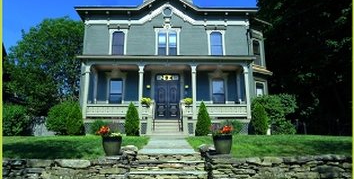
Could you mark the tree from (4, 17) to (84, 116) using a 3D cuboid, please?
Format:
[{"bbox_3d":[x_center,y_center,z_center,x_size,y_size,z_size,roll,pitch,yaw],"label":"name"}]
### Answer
[{"bbox_3d":[-13.653,-1.727,27.970,10.800,13.400,9.000,0,-12,0],"label":"tree"}]

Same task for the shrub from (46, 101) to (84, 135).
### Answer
[{"bbox_3d":[-6.835,1.763,16.289,2.329,2.145,2.200,0,-12,0],"label":"shrub"}]

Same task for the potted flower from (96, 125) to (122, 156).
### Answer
[{"bbox_3d":[-2.137,1.631,8.445,0.810,0.937,0.750,0,-12,0],"label":"potted flower"}]

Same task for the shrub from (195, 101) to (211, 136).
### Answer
[{"bbox_3d":[1.470,1.626,14.887,0.868,1.931,0.870,0,-12,0],"label":"shrub"}]

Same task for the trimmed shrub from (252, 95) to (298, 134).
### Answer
[{"bbox_3d":[5.941,1.537,16.235,2.779,2.570,2.400,0,-12,0],"label":"trimmed shrub"}]

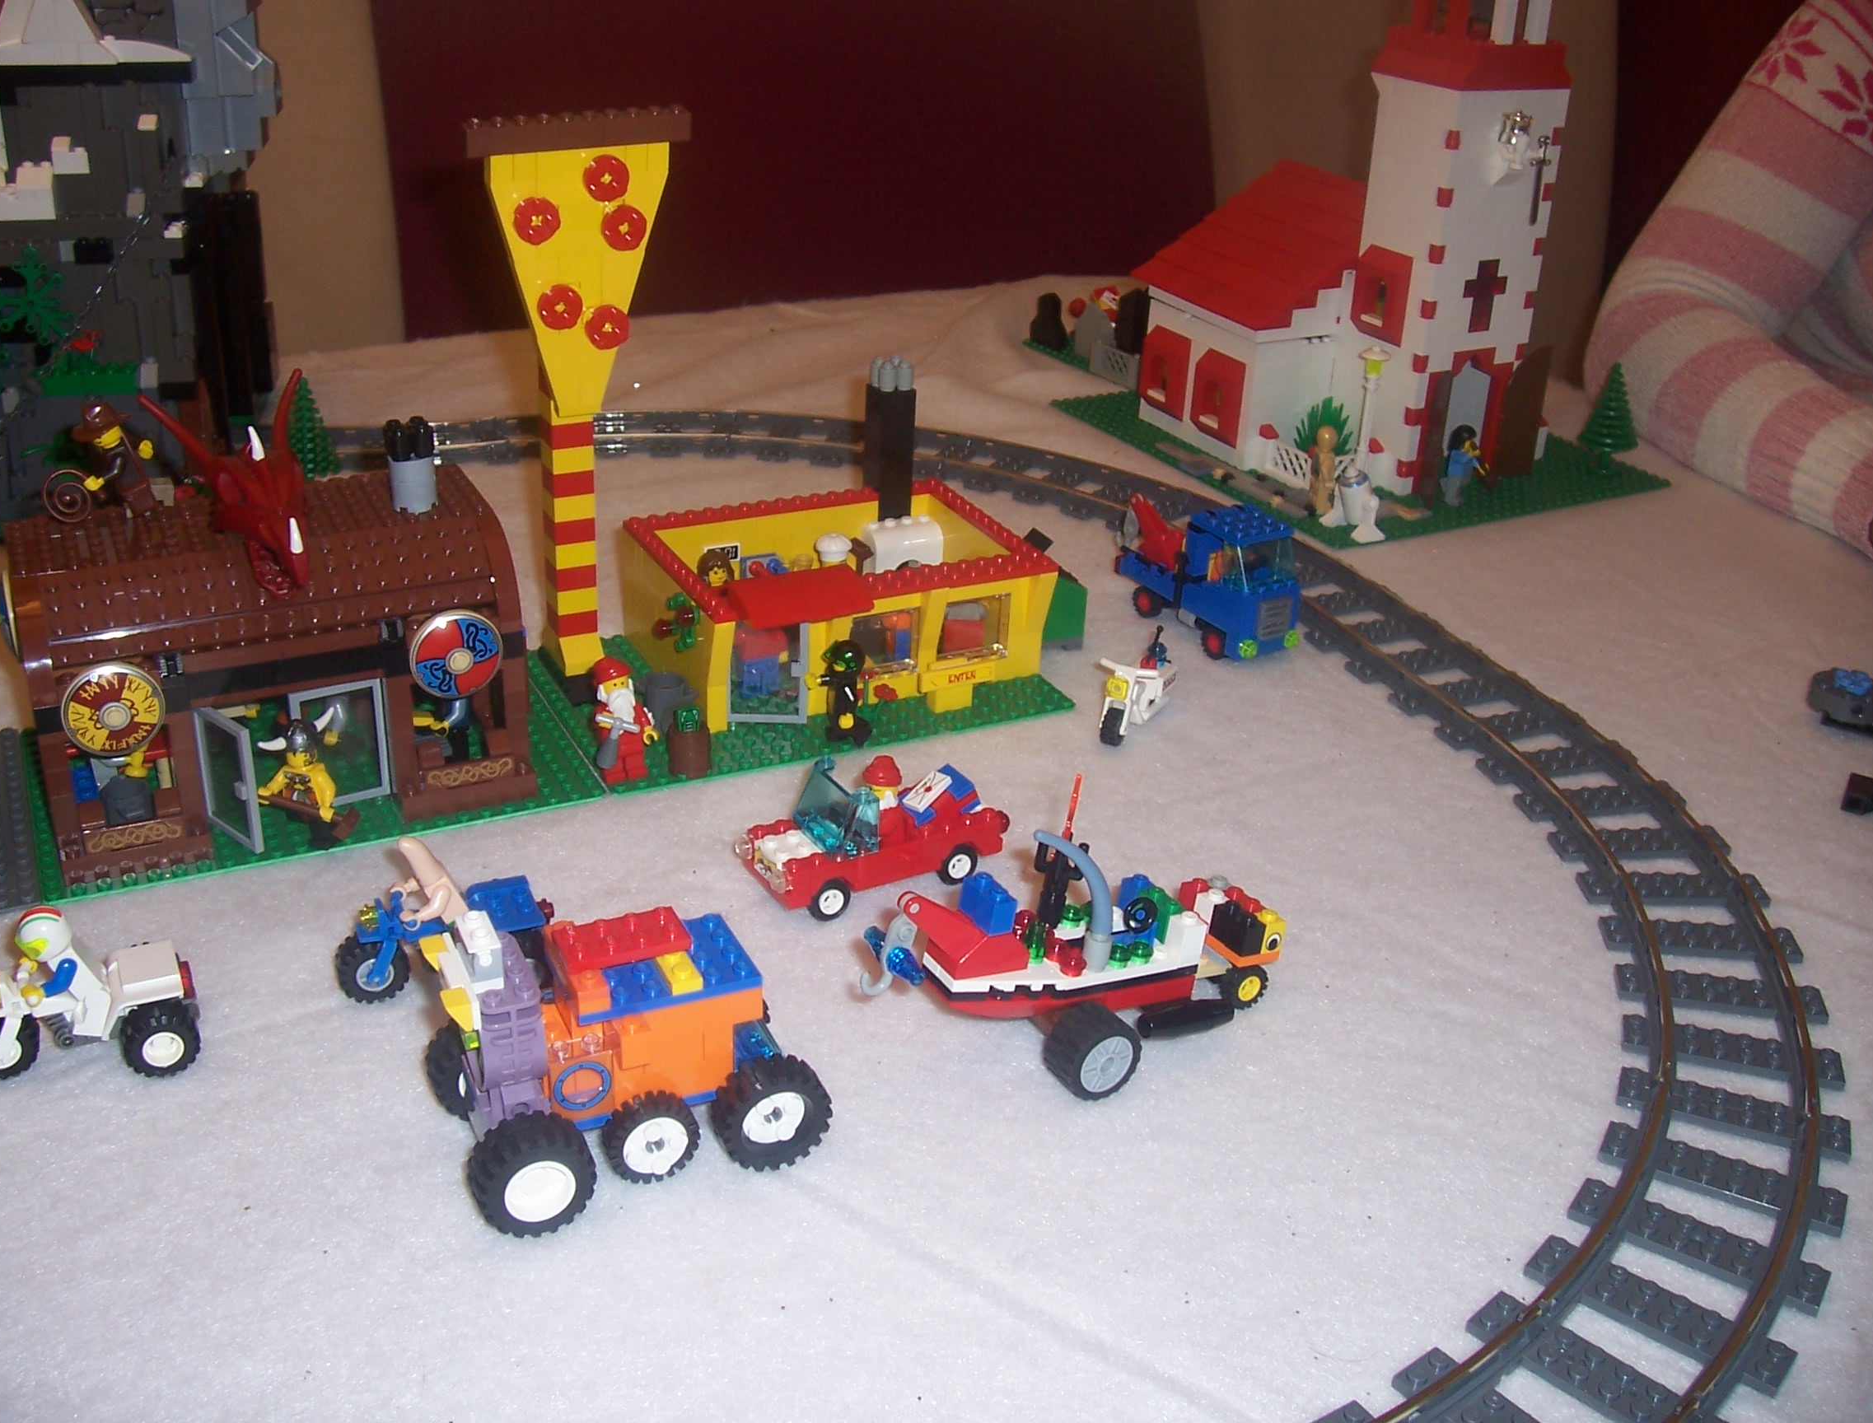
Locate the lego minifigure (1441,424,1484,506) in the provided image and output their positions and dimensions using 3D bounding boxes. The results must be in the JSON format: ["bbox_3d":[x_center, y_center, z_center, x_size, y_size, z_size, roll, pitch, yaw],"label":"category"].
[{"bbox_3d":[0.272,-0.129,0.965,0.021,0.043,0.022,-1,27,-8],"label":"lego minifigure"}]

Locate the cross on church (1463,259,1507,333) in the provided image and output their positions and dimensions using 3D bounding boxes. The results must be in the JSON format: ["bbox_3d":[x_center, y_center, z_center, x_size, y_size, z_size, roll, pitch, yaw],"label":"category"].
[{"bbox_3d":[0.278,-0.214,0.956,0.032,0.038,0.008,-13,31,-28],"label":"cross on church"}]

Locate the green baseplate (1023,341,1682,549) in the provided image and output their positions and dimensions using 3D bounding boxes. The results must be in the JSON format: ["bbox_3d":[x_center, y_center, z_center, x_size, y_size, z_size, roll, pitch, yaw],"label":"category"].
[{"bbox_3d":[0.211,-0.180,1.107,0.256,0.005,0.370,-13,31,-28],"label":"green baseplate"}]

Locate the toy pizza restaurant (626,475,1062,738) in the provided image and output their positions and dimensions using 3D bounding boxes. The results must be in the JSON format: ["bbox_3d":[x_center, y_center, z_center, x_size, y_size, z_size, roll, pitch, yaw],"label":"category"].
[{"bbox_3d":[-0.039,-0.044,0.750,0.144,0.053,0.109,-11,30,-25],"label":"toy pizza restaurant"}]

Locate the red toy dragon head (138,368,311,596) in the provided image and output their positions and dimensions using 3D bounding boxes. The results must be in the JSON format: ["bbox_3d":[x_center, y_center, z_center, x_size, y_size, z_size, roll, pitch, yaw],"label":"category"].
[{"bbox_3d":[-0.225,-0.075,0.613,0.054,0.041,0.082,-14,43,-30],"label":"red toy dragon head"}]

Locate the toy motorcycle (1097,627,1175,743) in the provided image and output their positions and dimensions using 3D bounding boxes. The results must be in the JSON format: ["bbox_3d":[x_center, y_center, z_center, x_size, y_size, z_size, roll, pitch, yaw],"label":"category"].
[{"bbox_3d":[0.076,-0.010,0.722,0.024,0.034,0.055,15,29,22],"label":"toy motorcycle"}]

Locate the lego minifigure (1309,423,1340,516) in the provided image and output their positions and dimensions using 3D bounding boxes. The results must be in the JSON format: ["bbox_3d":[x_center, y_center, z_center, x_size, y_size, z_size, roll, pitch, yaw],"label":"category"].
[{"bbox_3d":[0.195,-0.120,0.938,0.015,0.041,0.022,-4,28,-15],"label":"lego minifigure"}]

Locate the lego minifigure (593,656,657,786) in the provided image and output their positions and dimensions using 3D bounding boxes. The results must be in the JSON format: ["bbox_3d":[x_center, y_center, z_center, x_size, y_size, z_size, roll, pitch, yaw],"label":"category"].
[{"bbox_3d":[-0.111,0.002,0.662,0.025,0.044,0.017,-12,30,-27],"label":"lego minifigure"}]

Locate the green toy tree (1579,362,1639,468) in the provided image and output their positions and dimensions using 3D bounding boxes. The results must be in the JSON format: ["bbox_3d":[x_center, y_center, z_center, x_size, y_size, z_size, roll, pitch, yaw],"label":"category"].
[{"bbox_3d":[0.371,-0.162,1.021,0.033,0.066,0.033,-13,31,-28],"label":"green toy tree"}]

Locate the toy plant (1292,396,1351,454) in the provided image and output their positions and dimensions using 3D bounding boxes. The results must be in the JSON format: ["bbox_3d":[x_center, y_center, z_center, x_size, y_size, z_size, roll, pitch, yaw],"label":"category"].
[{"bbox_3d":[0.203,-0.144,0.985,0.031,0.042,0.031,-13,31,-28],"label":"toy plant"}]

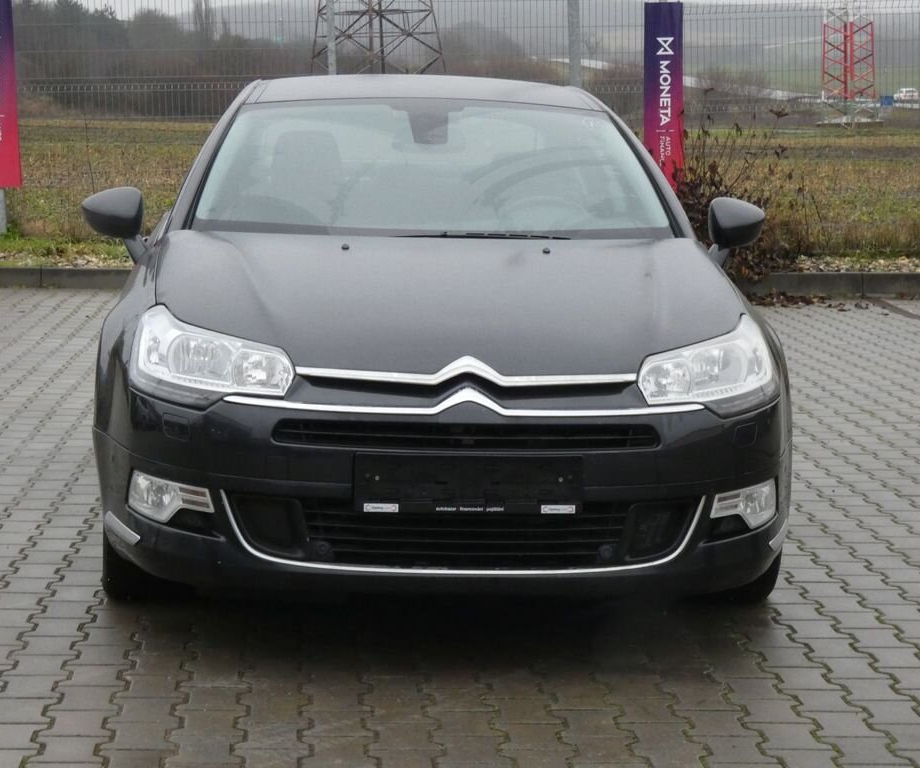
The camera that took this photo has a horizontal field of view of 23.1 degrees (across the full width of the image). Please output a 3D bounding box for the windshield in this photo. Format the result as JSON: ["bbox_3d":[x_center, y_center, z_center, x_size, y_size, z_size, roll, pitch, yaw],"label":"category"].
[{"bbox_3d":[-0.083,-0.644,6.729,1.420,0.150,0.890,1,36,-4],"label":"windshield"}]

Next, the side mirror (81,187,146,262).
[{"bbox_3d":[-1.052,-0.497,6.855,0.198,0.222,0.170,1,6,-4],"label":"side mirror"}]

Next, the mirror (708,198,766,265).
[{"bbox_3d":[0.853,-0.465,6.992,0.198,0.222,0.170,1,6,-4],"label":"mirror"}]

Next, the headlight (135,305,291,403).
[{"bbox_3d":[-0.604,-0.063,5.407,0.420,0.220,0.520,1,6,-4],"label":"headlight"}]

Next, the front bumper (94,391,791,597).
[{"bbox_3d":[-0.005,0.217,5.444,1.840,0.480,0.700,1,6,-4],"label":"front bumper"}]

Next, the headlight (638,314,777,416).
[{"bbox_3d":[0.603,-0.043,5.493,0.420,0.220,0.520,1,6,-4],"label":"headlight"}]

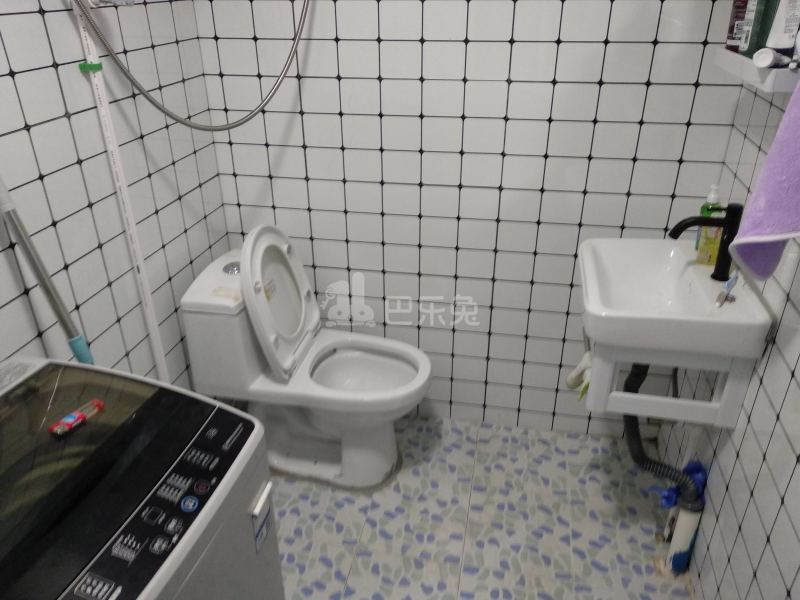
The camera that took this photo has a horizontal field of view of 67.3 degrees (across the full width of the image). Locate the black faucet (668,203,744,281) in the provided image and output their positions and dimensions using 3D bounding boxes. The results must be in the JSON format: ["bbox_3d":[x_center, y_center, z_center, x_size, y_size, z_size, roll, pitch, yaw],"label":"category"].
[{"bbox_3d":[0.710,-0.134,1.406,0.158,0.185,0.047,5,28,10],"label":"black faucet"}]

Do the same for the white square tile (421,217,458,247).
[{"bbox_3d":[0.125,-0.214,1.889,0.118,0.099,0.010,5,28,10],"label":"white square tile"}]

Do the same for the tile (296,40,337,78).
[{"bbox_3d":[-0.233,-0.687,1.714,0.119,0.100,0.010,5,28,10],"label":"tile"}]

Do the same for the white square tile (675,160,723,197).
[{"bbox_3d":[0.830,-0.334,1.676,0.110,0.099,0.010,5,28,10],"label":"white square tile"}]

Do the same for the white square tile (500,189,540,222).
[{"bbox_3d":[0.360,-0.282,1.794,0.118,0.098,0.010,5,28,10],"label":"white square tile"}]

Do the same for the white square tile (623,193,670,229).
[{"bbox_3d":[0.713,-0.252,1.732,0.118,0.098,0.010,5,28,10],"label":"white square tile"}]

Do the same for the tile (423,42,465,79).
[{"bbox_3d":[0.122,-0.656,1.648,0.118,0.098,0.010,5,28,10],"label":"tile"}]

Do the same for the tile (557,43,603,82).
[{"bbox_3d":[0.475,-0.626,1.585,0.117,0.098,0.010,5,28,10],"label":"tile"}]

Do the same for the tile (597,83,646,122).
[{"bbox_3d":[0.594,-0.528,1.613,0.118,0.098,0.010,5,28,10],"label":"tile"}]

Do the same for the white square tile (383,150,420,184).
[{"bbox_3d":[0.006,-0.400,1.815,0.119,0.099,0.010,5,28,10],"label":"white square tile"}]

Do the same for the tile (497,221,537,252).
[{"bbox_3d":[0.361,-0.194,1.848,0.119,0.099,0.010,5,28,10],"label":"tile"}]

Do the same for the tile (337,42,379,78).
[{"bbox_3d":[-0.115,-0.678,1.696,0.118,0.099,0.010,5,28,10],"label":"tile"}]

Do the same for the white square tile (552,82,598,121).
[{"bbox_3d":[0.478,-0.540,1.641,0.119,0.100,0.010,5,28,10],"label":"white square tile"}]

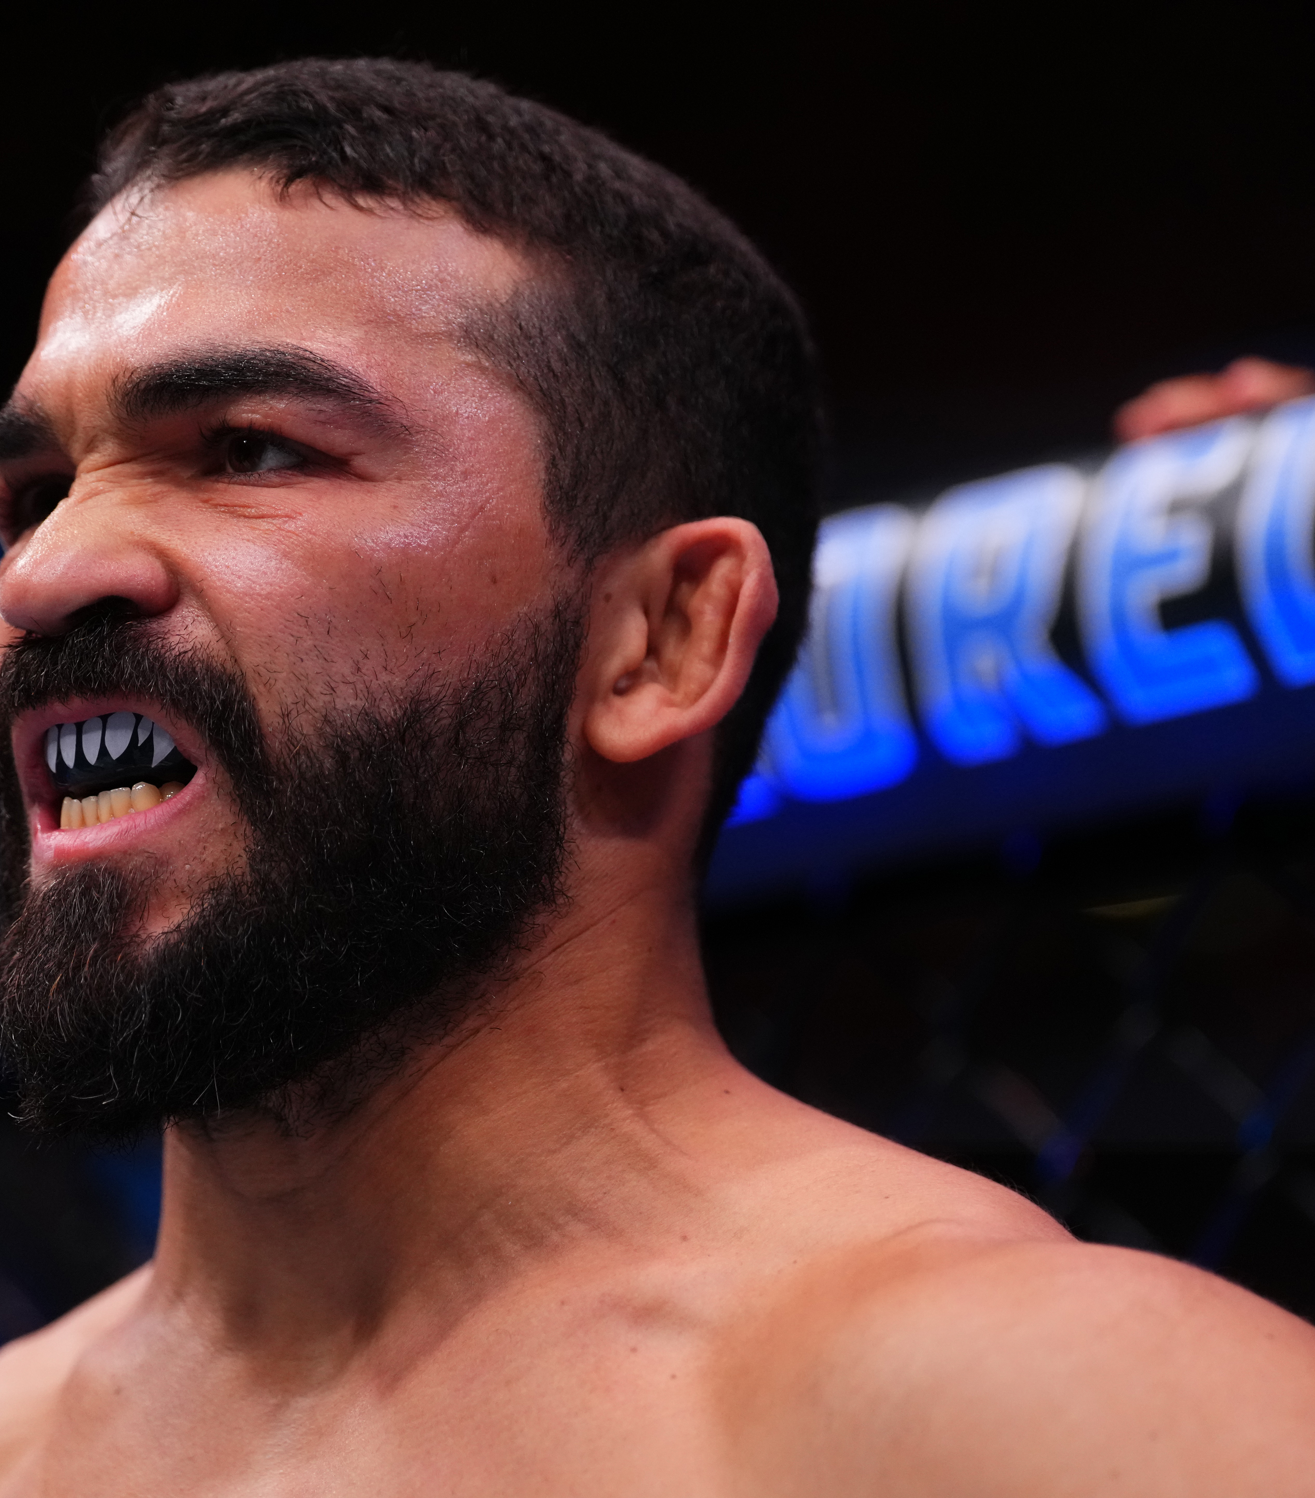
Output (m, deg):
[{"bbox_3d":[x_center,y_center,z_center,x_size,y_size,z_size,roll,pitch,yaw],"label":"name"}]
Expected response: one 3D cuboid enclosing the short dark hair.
[{"bbox_3d":[-0.053,-0.062,2.041,0.171,0.188,0.192,-15,-22,42],"label":"short dark hair"}]

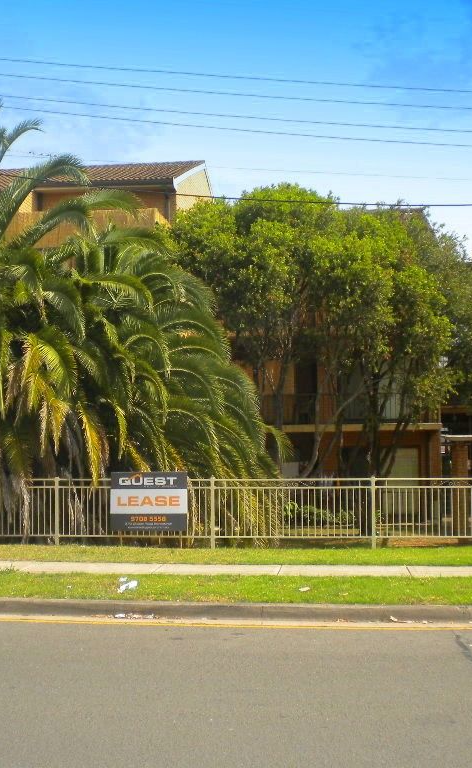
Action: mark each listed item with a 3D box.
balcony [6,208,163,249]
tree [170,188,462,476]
[{"bbox_3d":[-3.671,-3.634,25.858,3.680,0.960,2.000,-1,-2,6],"label":"balcony"},{"bbox_3d":[1.665,-0.493,21.534,6.000,6.987,5.400,-1,-2,6],"label":"tree"}]

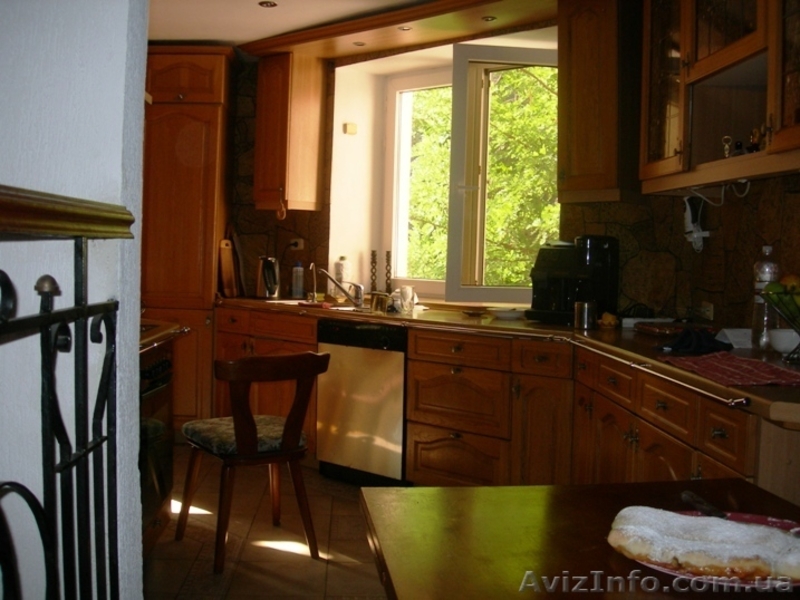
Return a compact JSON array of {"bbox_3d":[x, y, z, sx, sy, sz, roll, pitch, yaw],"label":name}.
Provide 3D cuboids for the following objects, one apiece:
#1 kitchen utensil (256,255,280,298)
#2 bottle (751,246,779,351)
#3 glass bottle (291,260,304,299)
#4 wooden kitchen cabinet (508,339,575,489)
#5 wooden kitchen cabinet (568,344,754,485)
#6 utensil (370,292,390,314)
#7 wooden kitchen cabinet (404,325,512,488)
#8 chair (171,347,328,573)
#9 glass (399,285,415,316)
[{"bbox_3d":[-0.813,-0.140,5.450,0.140,0.255,0.180,0,4,-30],"label":"kitchen utensil"},{"bbox_3d":[1.234,-0.002,2.970,0.092,0.350,0.092,1,3,0],"label":"bottle"},{"bbox_3d":[-0.633,-0.127,5.420,0.085,0.235,0.075,4,4,41],"label":"glass bottle"},{"bbox_3d":[0.777,0.562,3.954,0.298,0.813,0.570,4,4,41],"label":"wooden kitchen cabinet"},{"bbox_3d":[1.038,0.628,2.857,0.570,0.813,1.614,1,3,-4],"label":"wooden kitchen cabinet"},{"bbox_3d":[-0.096,0.018,4.430,0.100,0.105,0.090,4,4,41],"label":"utensil"},{"bbox_3d":[0.438,0.537,4.250,0.602,0.813,0.570,4,4,41],"label":"wooden kitchen cabinet"},{"bbox_3d":[-0.591,0.599,3.524,0.450,0.815,0.510,0,4,-30],"label":"chair"},{"bbox_3d":[0.036,-0.006,4.338,0.073,0.142,0.073,2,3,0],"label":"glass"}]

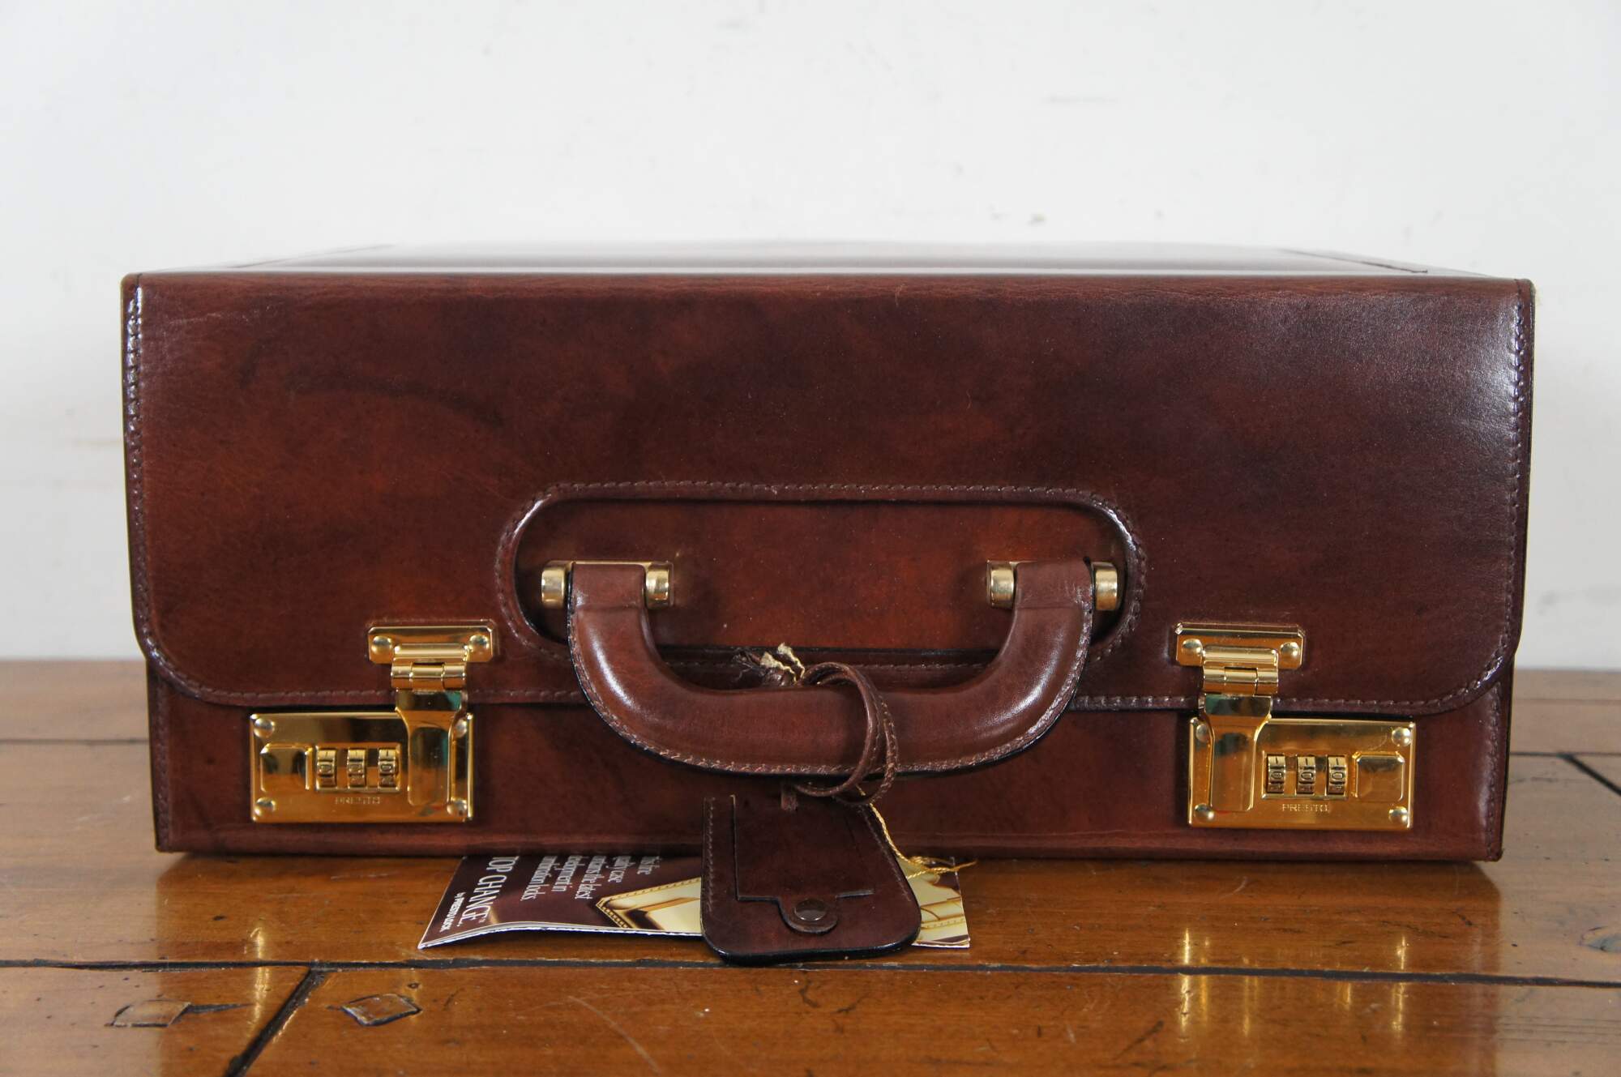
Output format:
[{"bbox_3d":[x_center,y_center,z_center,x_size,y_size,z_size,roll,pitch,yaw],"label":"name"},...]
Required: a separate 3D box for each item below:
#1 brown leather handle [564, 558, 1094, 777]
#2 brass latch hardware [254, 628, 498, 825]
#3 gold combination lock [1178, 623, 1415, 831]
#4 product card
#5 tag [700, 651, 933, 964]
[{"bbox_3d":[0.006,0.042,0.620,0.170,0.069,0.029,0,8,1],"label":"brown leather handle"},{"bbox_3d":[-0.144,0.061,0.635,0.078,0.066,0.013,0,8,1],"label":"brass latch hardware"},{"bbox_3d":[0.158,0.061,0.631,0.079,0.069,0.013,0,8,1],"label":"gold combination lock"},{"bbox_3d":[-0.034,0.111,0.620,0.163,0.006,0.105,0,8,1],"label":"product card"},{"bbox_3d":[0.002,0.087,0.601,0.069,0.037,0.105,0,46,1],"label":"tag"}]

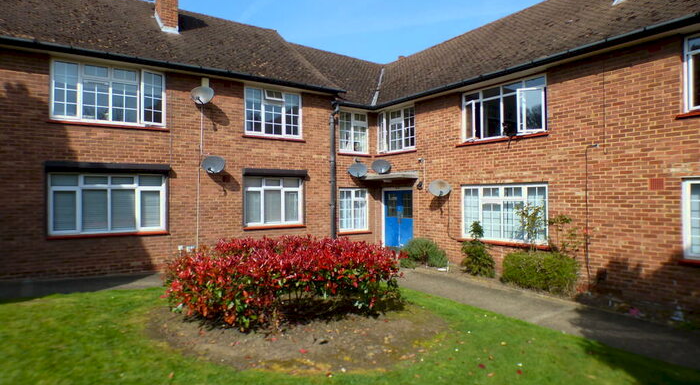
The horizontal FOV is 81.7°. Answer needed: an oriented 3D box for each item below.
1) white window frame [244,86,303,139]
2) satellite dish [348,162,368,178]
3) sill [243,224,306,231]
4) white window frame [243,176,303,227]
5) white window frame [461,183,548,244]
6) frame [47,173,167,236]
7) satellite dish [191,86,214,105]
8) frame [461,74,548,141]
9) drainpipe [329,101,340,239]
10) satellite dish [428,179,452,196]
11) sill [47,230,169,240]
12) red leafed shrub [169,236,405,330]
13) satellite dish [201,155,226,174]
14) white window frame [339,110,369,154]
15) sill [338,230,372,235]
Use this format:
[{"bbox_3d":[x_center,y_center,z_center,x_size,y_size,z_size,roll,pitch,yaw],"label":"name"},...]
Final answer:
[{"bbox_3d":[-2.113,-2.202,11.399,1.751,1.316,0.100,0,-1,-35],"label":"white window frame"},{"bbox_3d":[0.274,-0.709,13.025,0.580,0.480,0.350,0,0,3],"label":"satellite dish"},{"bbox_3d":[-2.005,0.944,11.008,1.783,0.080,0.150,0,0,-33],"label":"sill"},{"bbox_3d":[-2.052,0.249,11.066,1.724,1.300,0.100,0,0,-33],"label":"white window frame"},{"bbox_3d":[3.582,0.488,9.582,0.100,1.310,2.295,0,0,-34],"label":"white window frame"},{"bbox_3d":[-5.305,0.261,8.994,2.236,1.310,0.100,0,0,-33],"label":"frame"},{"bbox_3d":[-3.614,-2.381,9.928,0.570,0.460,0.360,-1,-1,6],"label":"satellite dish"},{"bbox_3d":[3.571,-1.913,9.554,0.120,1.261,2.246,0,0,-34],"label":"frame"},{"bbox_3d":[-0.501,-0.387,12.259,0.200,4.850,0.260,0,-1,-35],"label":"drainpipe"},{"bbox_3d":[2.393,-0.132,10.694,0.610,0.480,0.380,-1,-1,6],"label":"satellite dish"},{"bbox_3d":[-5.282,0.963,9.002,2.327,0.080,0.150,0,-1,-35],"label":"sill"},{"bbox_3d":[-0.973,1.356,6.636,3.669,1.085,2.100,-1,-1,-15],"label":"red leafed shrub"},{"bbox_3d":[-3.336,-0.684,9.882,0.580,0.480,0.350,0,0,3],"label":"satellite dish"},{"bbox_3d":[0.145,-1.908,12.970,1.157,1.321,0.100,0,-1,-35],"label":"white window frame"},{"bbox_3d":[0.182,1.291,12.815,1.306,0.075,0.150,0,-1,-35],"label":"sill"}]

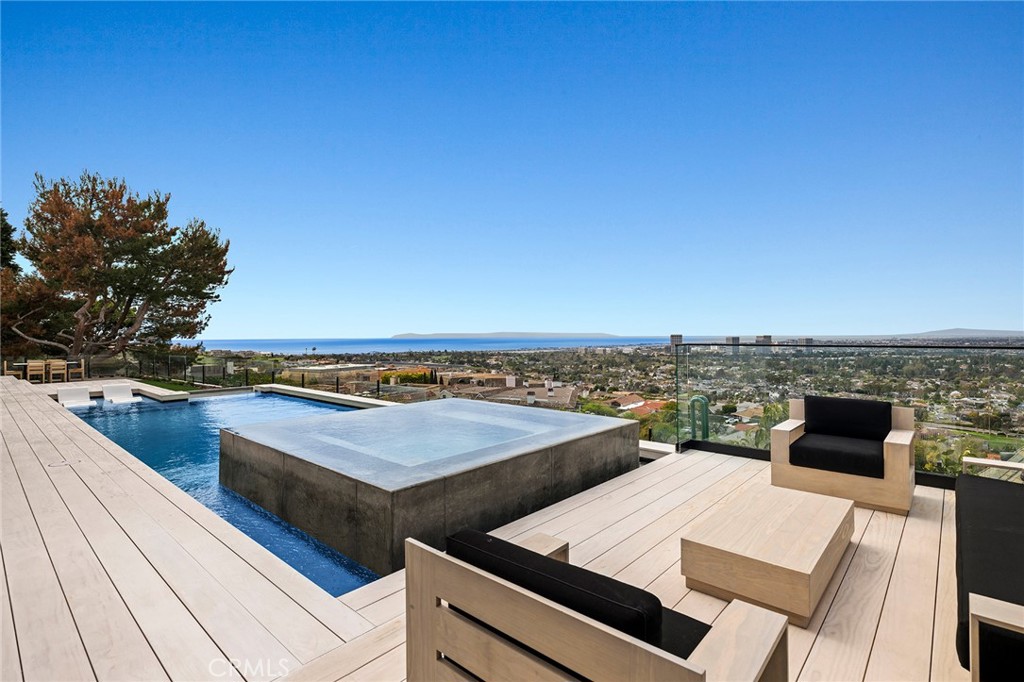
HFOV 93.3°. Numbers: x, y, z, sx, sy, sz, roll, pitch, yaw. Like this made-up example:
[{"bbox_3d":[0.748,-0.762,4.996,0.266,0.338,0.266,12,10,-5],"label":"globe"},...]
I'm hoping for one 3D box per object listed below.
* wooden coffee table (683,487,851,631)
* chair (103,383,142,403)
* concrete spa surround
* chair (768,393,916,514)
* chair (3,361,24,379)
[{"bbox_3d":[1.589,1.201,2.909,0.608,0.269,1.304,0,0,42],"label":"wooden coffee table"},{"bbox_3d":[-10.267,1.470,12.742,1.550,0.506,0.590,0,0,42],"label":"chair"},{"bbox_3d":[-0.858,1.221,5.243,3.228,0.609,3.171,0,0,42],"label":"concrete spa surround"},{"bbox_3d":[2.862,0.922,4.188,0.940,0.782,0.690,0,0,42],"label":"chair"},{"bbox_3d":[-17.944,1.152,17.400,0.470,0.840,0.470,0,0,42],"label":"chair"}]

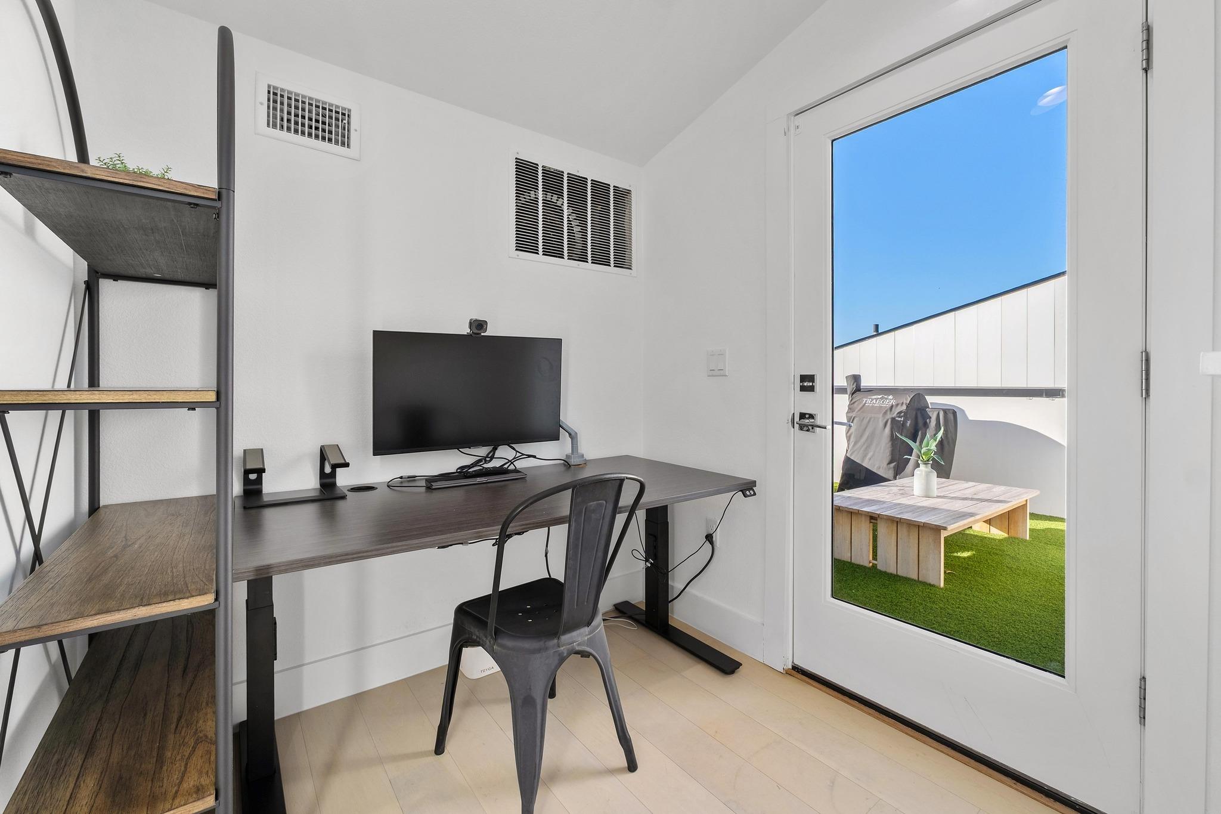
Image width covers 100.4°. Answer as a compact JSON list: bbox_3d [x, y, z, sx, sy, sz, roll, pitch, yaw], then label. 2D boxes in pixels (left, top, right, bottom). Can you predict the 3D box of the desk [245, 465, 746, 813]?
[{"bbox_3d":[-0.306,0.619,1.661,1.508,0.712,0.769,-1,2,-37],"label":"desk"}]

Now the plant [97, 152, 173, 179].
[{"bbox_3d":[-0.987,-0.446,1.056,0.141,0.151,0.141,-1,2,-37],"label":"plant"}]

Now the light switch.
[{"bbox_3d":[0.446,-0.186,2.129,0.010,0.116,0.116,-1,2,-37],"label":"light switch"}]

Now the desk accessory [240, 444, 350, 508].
[{"bbox_3d":[-0.949,0.193,1.530,0.263,0.156,0.206,-1,2,-37],"label":"desk accessory"}]

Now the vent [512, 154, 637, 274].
[{"bbox_3d":[-0.137,-0.841,2.268,0.668,0.439,0.020,-1,2,-37],"label":"vent"}]

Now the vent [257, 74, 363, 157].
[{"bbox_3d":[-0.968,-0.934,1.645,0.294,0.191,0.018,-1,2,-37],"label":"vent"}]

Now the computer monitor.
[{"bbox_3d":[-0.441,-0.050,1.660,0.616,0.362,0.050,-1,2,-34],"label":"computer monitor"}]

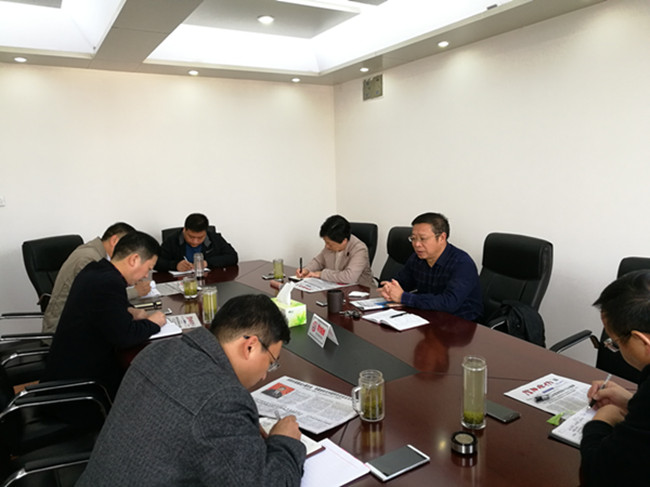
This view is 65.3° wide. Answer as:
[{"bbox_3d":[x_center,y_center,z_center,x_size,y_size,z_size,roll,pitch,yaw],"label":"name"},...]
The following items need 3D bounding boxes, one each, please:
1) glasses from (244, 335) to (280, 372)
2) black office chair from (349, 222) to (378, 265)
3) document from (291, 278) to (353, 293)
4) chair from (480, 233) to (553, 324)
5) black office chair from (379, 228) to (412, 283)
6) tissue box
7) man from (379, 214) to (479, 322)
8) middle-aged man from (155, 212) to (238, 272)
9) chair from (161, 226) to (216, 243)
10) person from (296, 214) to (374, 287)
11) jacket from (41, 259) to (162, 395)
[{"bbox_3d":[-0.215,0.309,1.507,0.145,0.045,0.140,39,-10,-24],"label":"glasses"},{"bbox_3d":[0.132,0.380,4.194,0.640,1.060,0.600,-7,9,-30],"label":"black office chair"},{"bbox_3d":[0.004,0.268,3.388,0.380,0.010,0.280,-7,9,-30],"label":"document"},{"bbox_3d":[0.988,0.500,3.206,0.640,1.070,0.600,-5,9,-24],"label":"chair"},{"bbox_3d":[0.443,0.432,3.771,0.640,1.070,0.600,-6,9,-27],"label":"black office chair"},{"bbox_3d":[-0.194,0.351,2.599,0.112,0.095,0.210,-7,10,-34],"label":"tissue box"},{"bbox_3d":[0.629,0.454,2.918,0.700,1.260,0.540,-5,9,-22],"label":"man"},{"bbox_3d":[-1.044,0.340,4.303,0.680,1.190,0.780,-7,9,-32],"label":"middle-aged man"},{"bbox_3d":[-1.008,0.412,4.162,0.600,1.070,0.640,-6,9,-30],"label":"chair"},{"bbox_3d":[0.073,0.378,3.818,0.700,1.170,0.520,-7,9,-30],"label":"person"},{"bbox_3d":[-1.075,0.375,2.447,0.560,0.600,0.500,-7,9,-33],"label":"jacket"}]

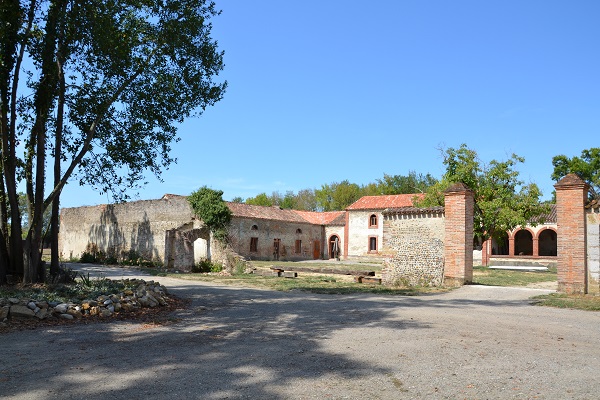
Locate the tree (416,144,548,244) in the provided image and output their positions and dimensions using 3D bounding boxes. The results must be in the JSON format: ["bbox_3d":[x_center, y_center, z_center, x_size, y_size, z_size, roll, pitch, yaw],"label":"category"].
[{"bbox_3d":[12.471,0.540,30.657,8.633,8.811,8.453,2,-6,0],"label":"tree"}]

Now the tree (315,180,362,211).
[{"bbox_3d":[6.688,3.158,80.135,8.206,13.404,8.035,2,-6,0],"label":"tree"}]

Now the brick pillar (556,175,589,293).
[{"bbox_3d":[10.327,1.227,17.000,0.984,4.489,0.984,-3,-8,41],"label":"brick pillar"}]

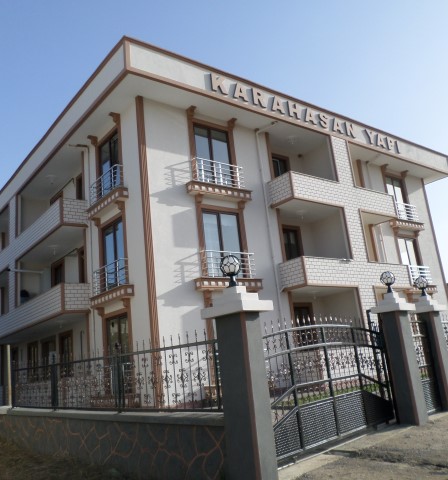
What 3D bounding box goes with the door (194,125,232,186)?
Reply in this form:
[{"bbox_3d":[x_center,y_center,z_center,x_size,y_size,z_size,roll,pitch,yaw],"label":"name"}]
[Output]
[{"bbox_3d":[-0.311,-2.691,15.255,1.519,2.215,0.118,5,-17,-38],"label":"door"}]

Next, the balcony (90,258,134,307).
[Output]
[{"bbox_3d":[-3.492,1.370,14.216,0.342,1.134,2.408,5,-17,-38],"label":"balcony"}]

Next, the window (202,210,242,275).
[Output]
[{"bbox_3d":[0.006,0.164,14.567,1.541,2.300,0.118,5,-17,-38],"label":"window"}]

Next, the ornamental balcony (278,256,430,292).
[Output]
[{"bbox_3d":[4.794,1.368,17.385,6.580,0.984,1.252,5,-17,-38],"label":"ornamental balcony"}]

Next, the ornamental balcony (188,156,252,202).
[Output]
[{"bbox_3d":[-0.116,-1.909,14.892,2.418,1.134,0.342,5,-17,-38],"label":"ornamental balcony"}]

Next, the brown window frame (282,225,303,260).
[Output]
[{"bbox_3d":[2.747,0.629,17.669,0.963,2.290,0.128,5,-17,-38],"label":"brown window frame"}]

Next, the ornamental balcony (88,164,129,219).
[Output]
[{"bbox_3d":[-3.803,-1.504,14.916,0.342,1.134,2.408,5,-17,-38],"label":"ornamental balcony"}]

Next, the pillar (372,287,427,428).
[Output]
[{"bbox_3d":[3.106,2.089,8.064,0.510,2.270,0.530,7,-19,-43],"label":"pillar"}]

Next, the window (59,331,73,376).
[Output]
[{"bbox_3d":[-6.199,4.498,18.174,0.128,1.669,1.337,5,-17,-38],"label":"window"}]

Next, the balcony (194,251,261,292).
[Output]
[{"bbox_3d":[0.195,0.966,14.191,2.418,1.134,0.342,5,-17,-38],"label":"balcony"}]

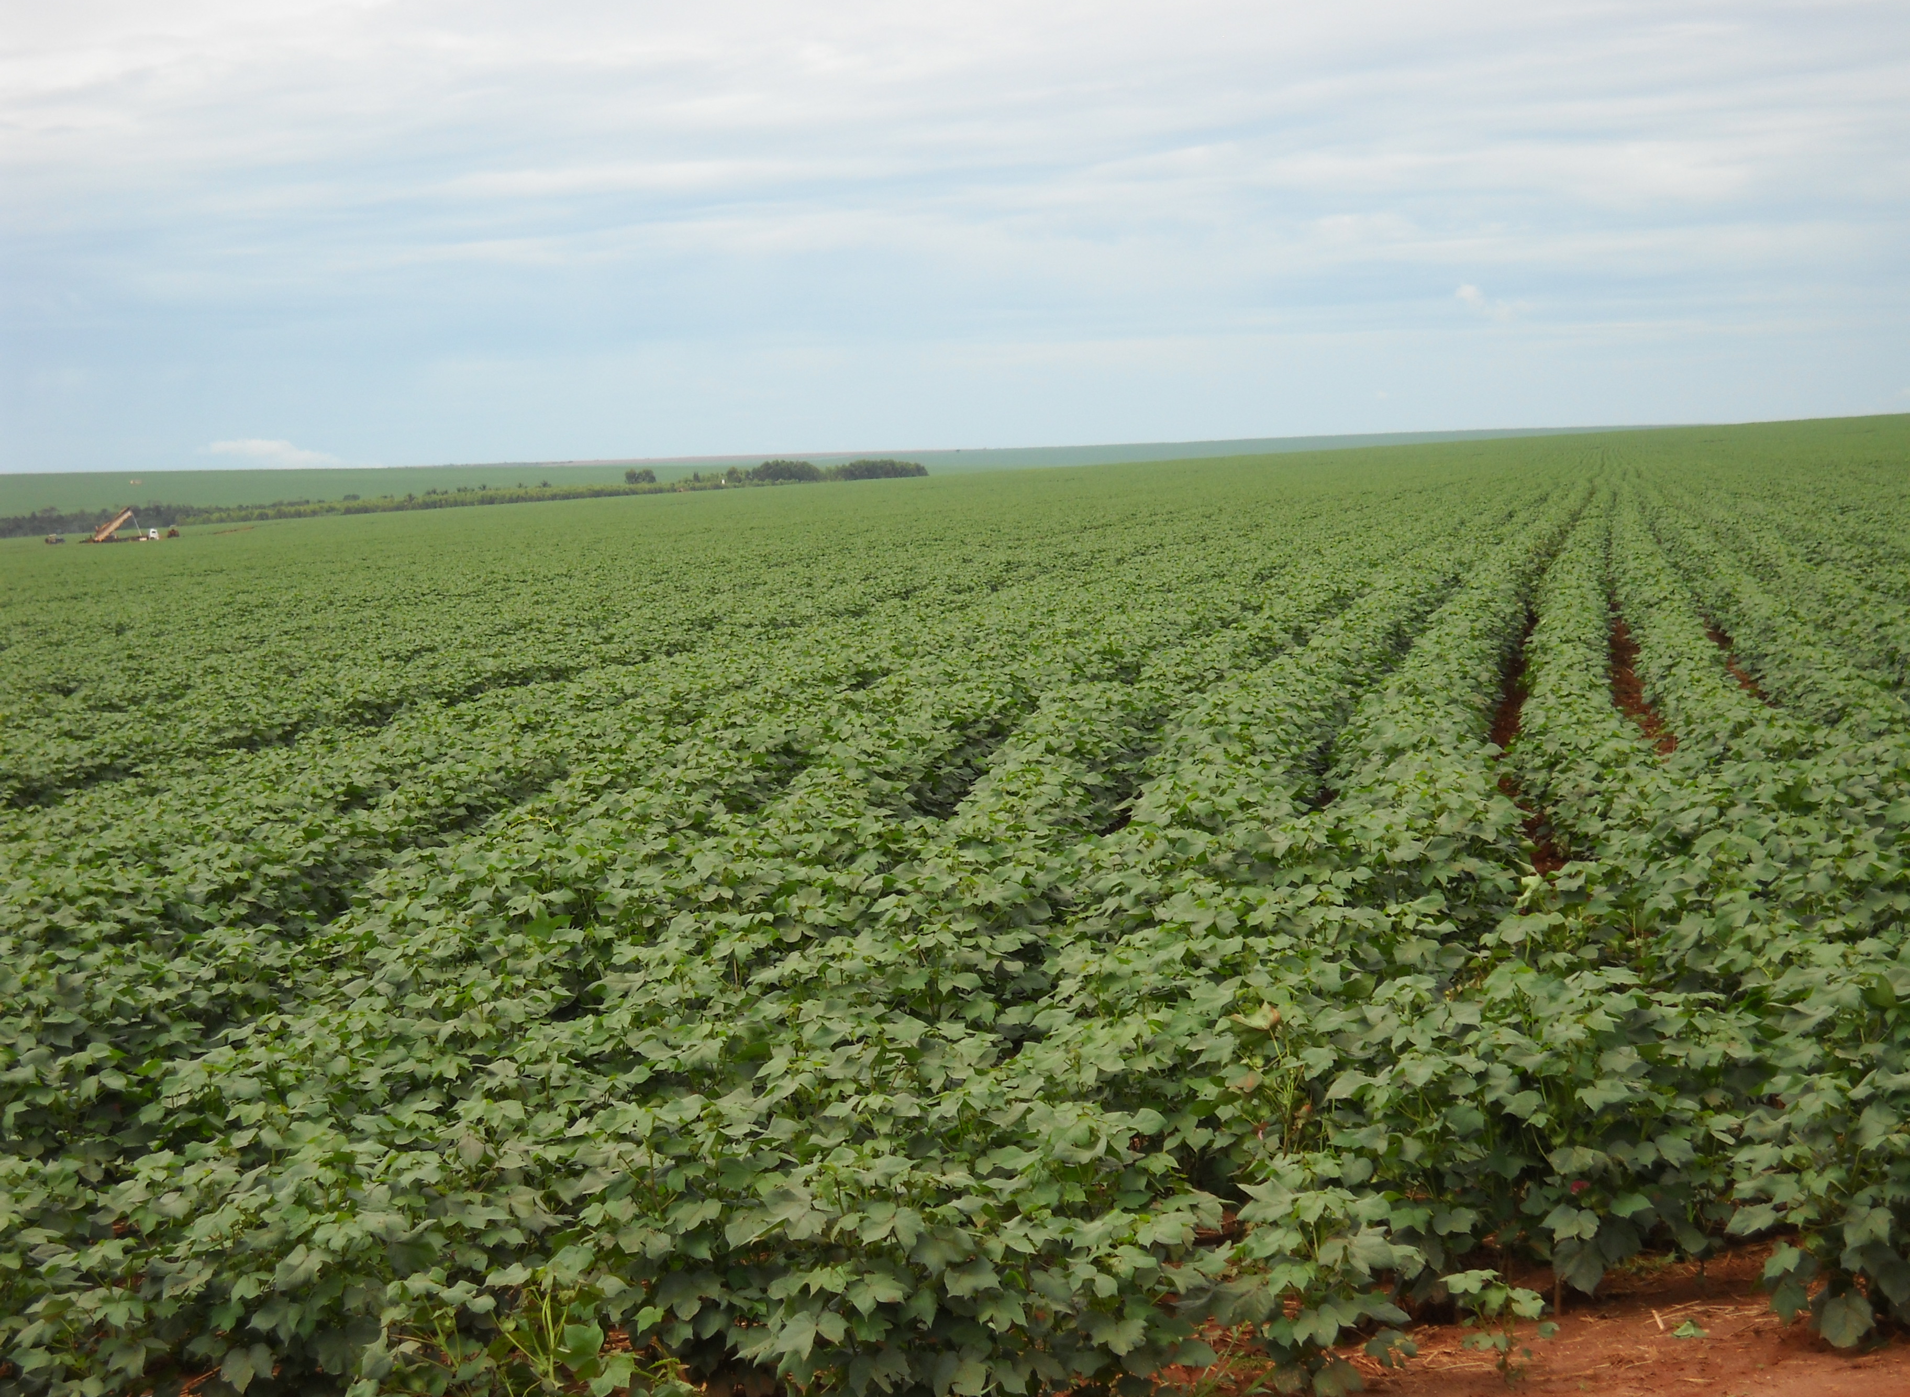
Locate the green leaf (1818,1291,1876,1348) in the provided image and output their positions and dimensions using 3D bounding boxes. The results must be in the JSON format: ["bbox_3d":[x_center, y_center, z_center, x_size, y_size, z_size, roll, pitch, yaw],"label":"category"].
[{"bbox_3d":[1.617,1.126,9.900,0.098,0.105,0.035,-1,-15,9],"label":"green leaf"}]

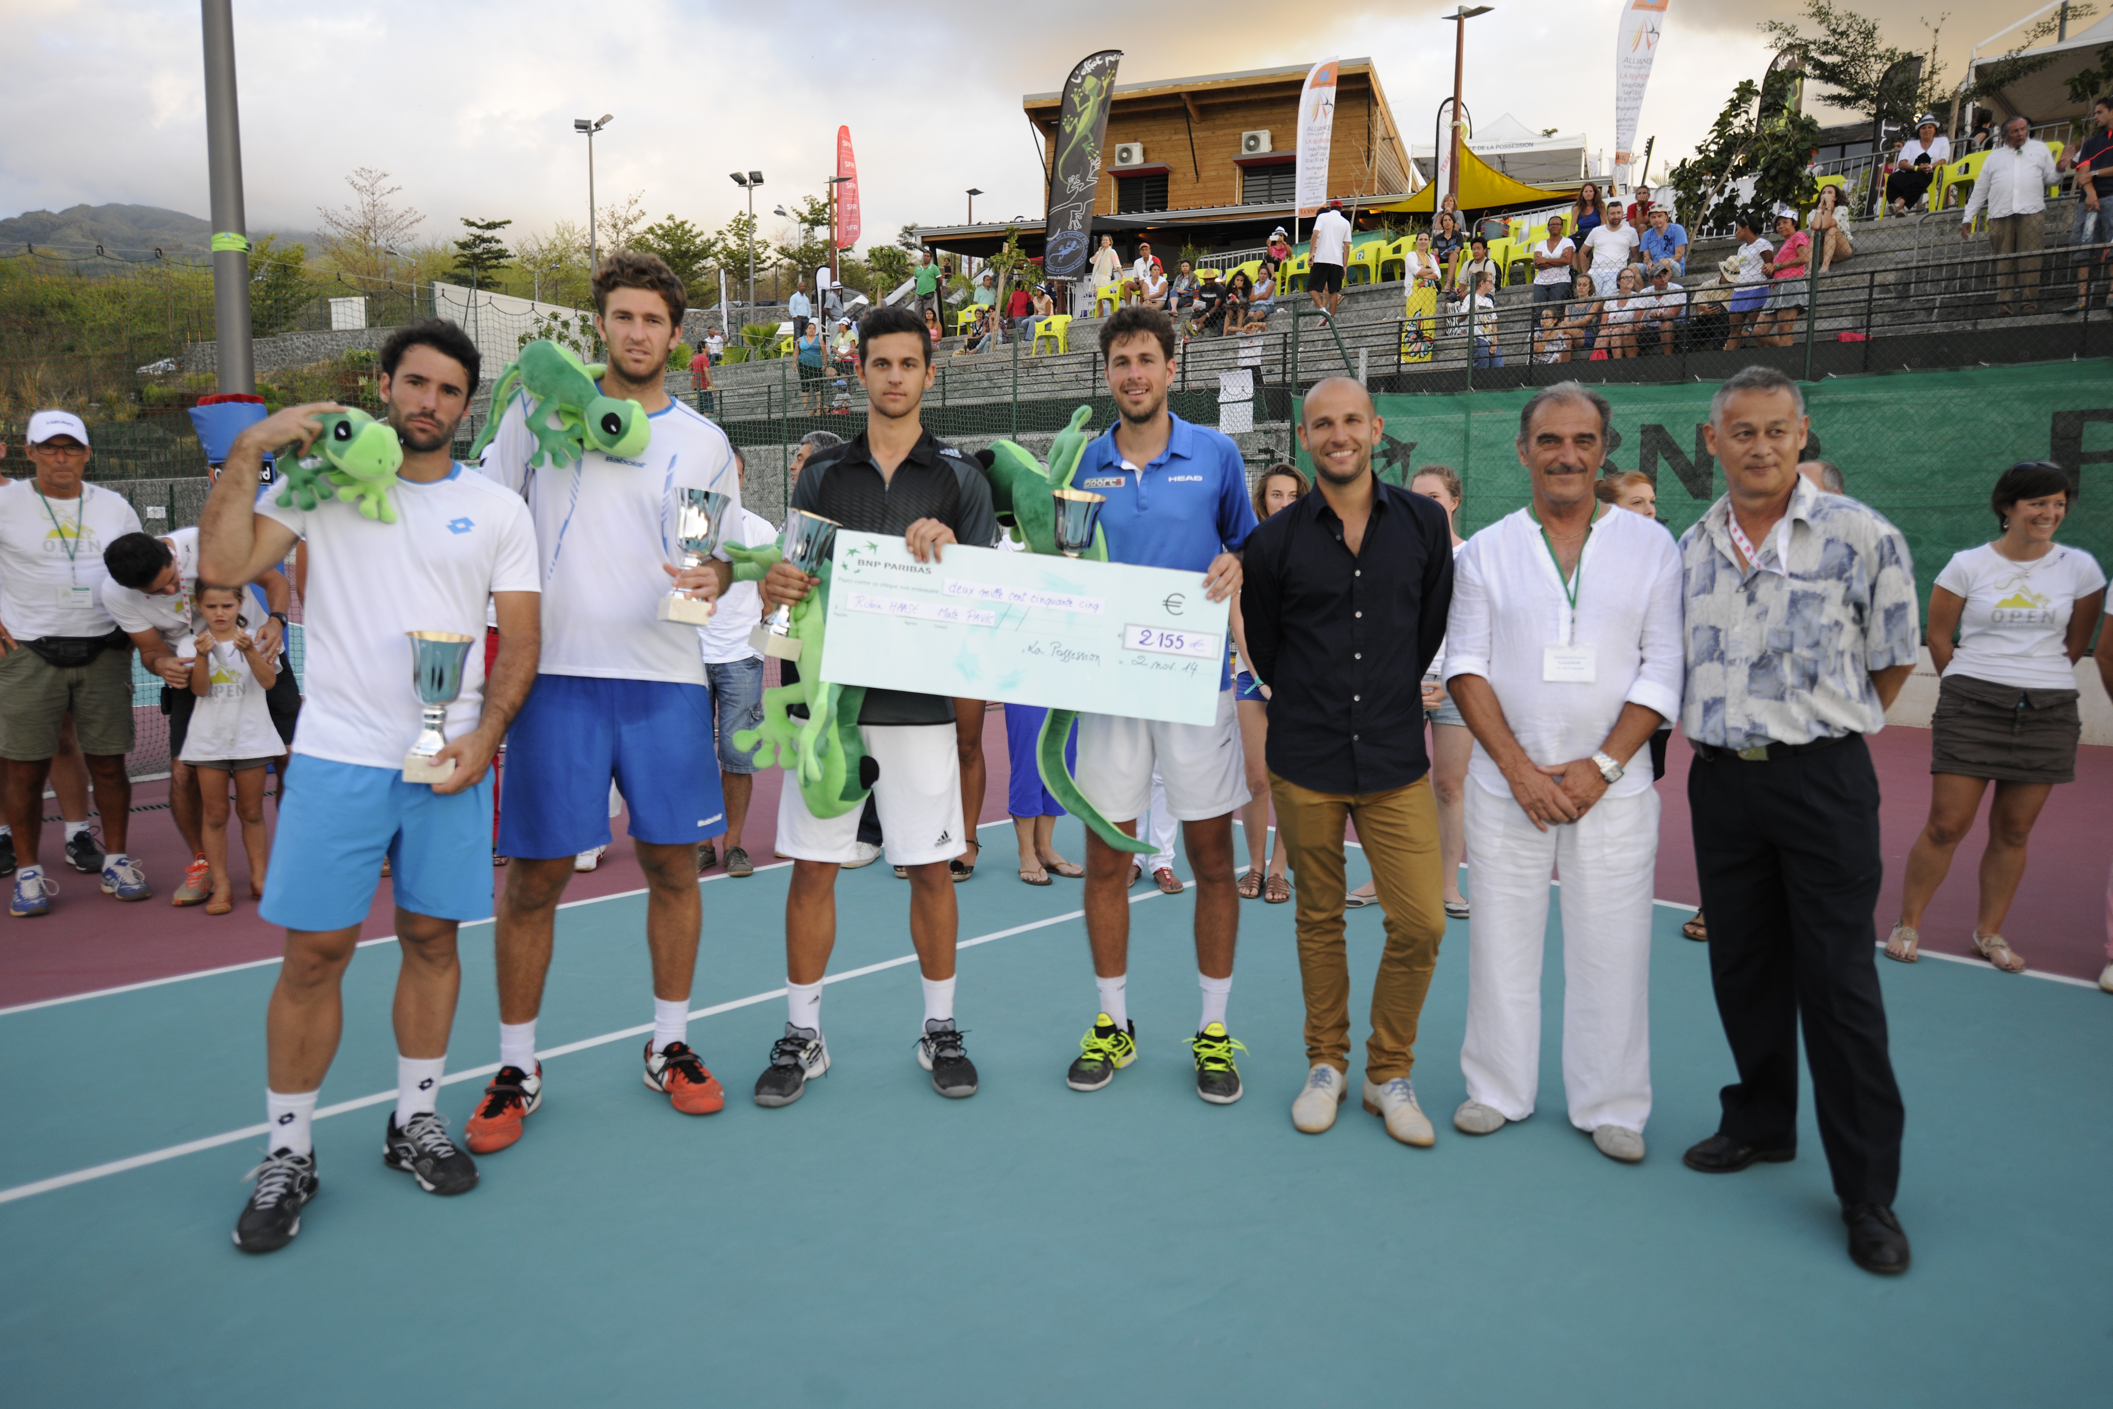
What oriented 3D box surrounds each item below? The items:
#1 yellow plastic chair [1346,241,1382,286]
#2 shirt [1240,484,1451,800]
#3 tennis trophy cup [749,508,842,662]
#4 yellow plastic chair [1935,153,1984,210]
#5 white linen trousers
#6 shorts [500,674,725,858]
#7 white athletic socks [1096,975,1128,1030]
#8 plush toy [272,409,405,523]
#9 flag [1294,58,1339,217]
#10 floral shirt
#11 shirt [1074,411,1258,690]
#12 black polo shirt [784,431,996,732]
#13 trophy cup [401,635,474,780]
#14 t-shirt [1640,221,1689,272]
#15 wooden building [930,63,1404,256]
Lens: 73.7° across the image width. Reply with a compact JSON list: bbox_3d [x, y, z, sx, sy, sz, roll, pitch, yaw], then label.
[{"bbox_3d":[5.009,-7.056,22.496,0.570,0.800,0.560,7,9,43],"label":"yellow plastic chair"},{"bbox_3d":[0.694,-0.164,3.404,0.500,0.750,0.320,2,7,9],"label":"shirt"},{"bbox_3d":[-0.615,-0.280,3.320,0.128,0.330,0.128,17,3,11],"label":"tennis trophy cup"},{"bbox_3d":[11.083,-6.347,16.986,0.560,0.800,0.570,-5,9,-40],"label":"yellow plastic chair"},{"bbox_3d":[1.205,0.530,3.385,0.450,0.940,0.320,3,7,17],"label":"white linen trousers"},{"bbox_3d":[-1.036,0.112,3.280,0.490,0.460,0.300,-1,7,-18],"label":"shorts"},{"bbox_3d":[0.145,0.786,3.702,0.090,0.155,0.110,4,8,25],"label":"white athletic socks"},{"bbox_3d":[-1.432,-0.476,2.800,0.250,0.230,0.350,-4,16,-40],"label":"plush toy"},{"bbox_3d":[4.592,-9.974,24.800,0.720,2.750,0.100,3,7,22],"label":"flag"},{"bbox_3d":[1.566,-0.196,2.980,0.330,0.610,0.490,-6,10,-44],"label":"floral shirt"},{"bbox_3d":[0.250,-0.376,3.520,0.520,0.730,0.300,2,7,10],"label":"shirt"},{"bbox_3d":[-0.413,-0.320,3.545,0.530,0.740,0.310,0,7,-6],"label":"black polo shirt"},{"bbox_3d":[-1.194,0.011,2.706,0.122,0.285,0.122,5,11,-25],"label":"trophy cup"},{"bbox_3d":[7.039,-5.303,16.300,0.520,0.580,0.380,6,8,36],"label":"t-shirt"},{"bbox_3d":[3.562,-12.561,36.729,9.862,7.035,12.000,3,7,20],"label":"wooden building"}]

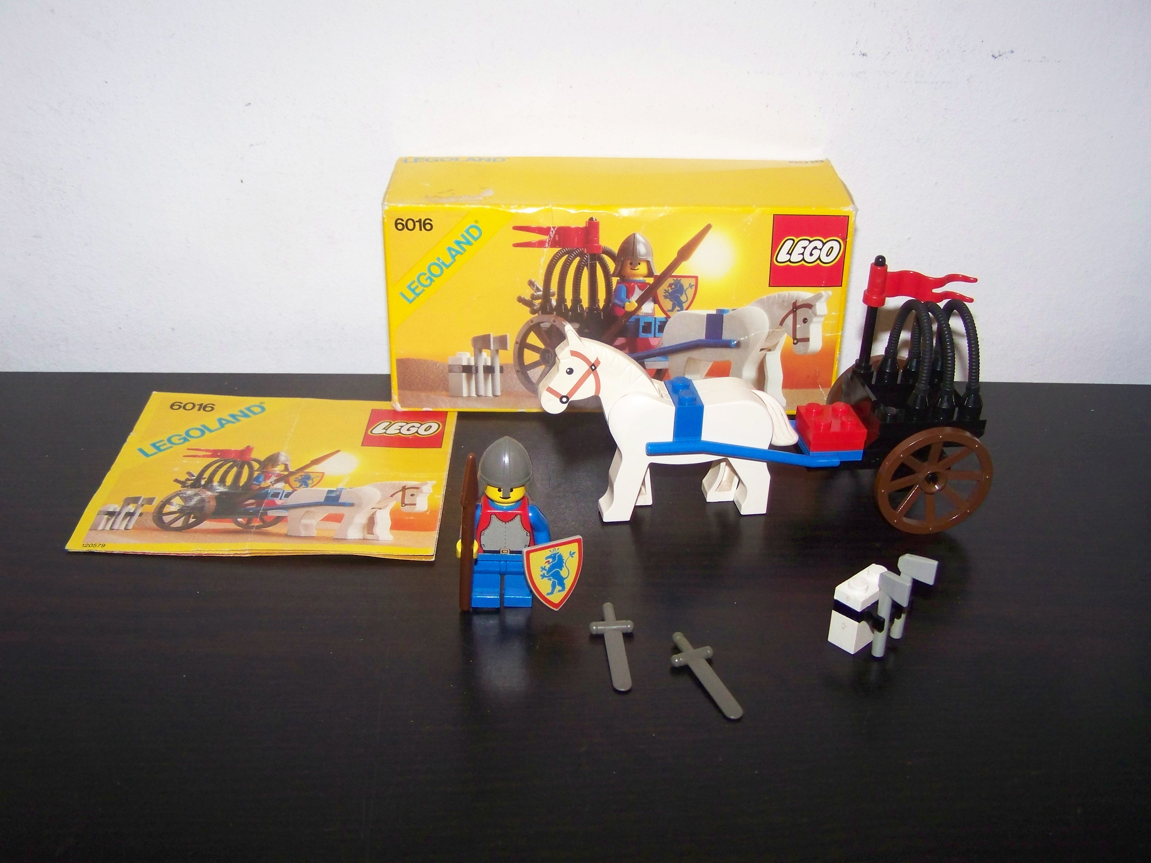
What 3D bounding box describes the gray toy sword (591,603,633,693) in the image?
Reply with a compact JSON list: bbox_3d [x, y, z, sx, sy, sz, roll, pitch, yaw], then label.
[{"bbox_3d":[0.010,0.052,0.305,0.011,0.003,0.034,-1,28,-5],"label":"gray toy sword"}]

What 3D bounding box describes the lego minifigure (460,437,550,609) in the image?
[{"bbox_3d":[-0.018,0.022,0.315,0.024,0.044,0.015,1,28,0],"label":"lego minifigure"}]

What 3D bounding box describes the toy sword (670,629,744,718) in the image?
[{"bbox_3d":[0.031,0.057,0.296,0.011,0.003,0.033,-9,30,-18],"label":"toy sword"}]

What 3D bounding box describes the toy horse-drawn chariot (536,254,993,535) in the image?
[{"bbox_3d":[0.053,-0.011,0.353,0.127,0.070,0.048,-3,28,-7],"label":"toy horse-drawn chariot"}]

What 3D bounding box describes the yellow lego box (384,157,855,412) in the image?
[{"bbox_3d":[0.013,-0.049,0.422,0.144,0.070,0.051,0,28,-1],"label":"yellow lego box"}]

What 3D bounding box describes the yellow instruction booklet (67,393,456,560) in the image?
[{"bbox_3d":[-0.088,0.010,0.379,0.099,0.003,0.092,1,28,-1],"label":"yellow instruction booklet"}]

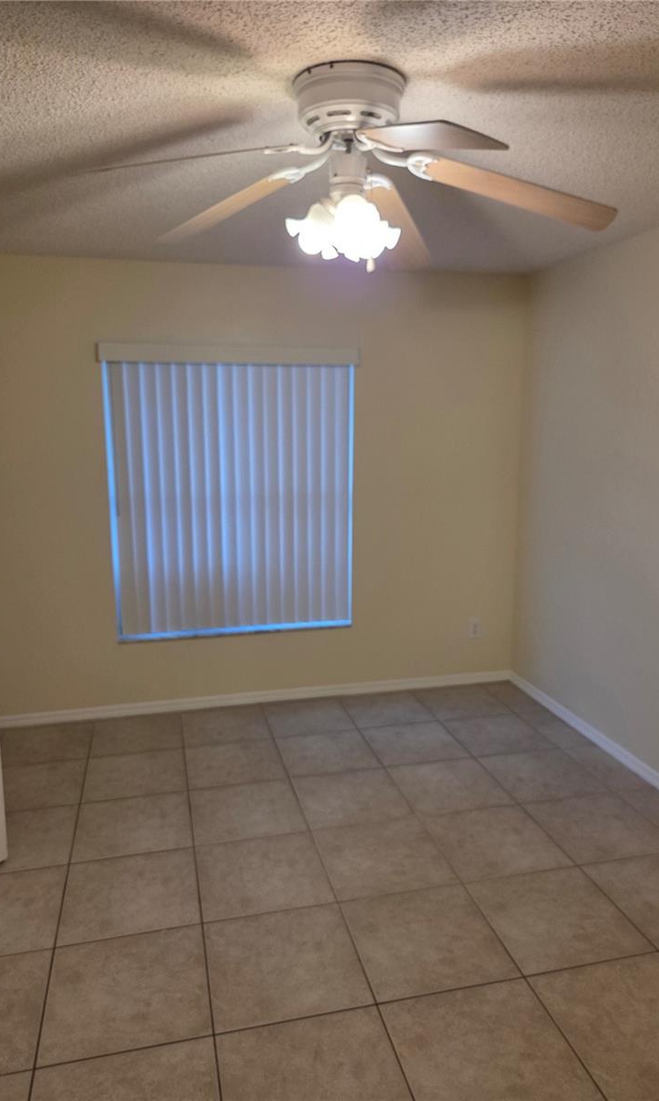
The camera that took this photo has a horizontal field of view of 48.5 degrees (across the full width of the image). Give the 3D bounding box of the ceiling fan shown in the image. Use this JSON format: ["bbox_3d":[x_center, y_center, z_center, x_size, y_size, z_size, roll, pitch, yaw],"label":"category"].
[{"bbox_3d":[0.059,-0.925,1.827,1.270,0.430,1.260,-3,10,-14],"label":"ceiling fan"}]

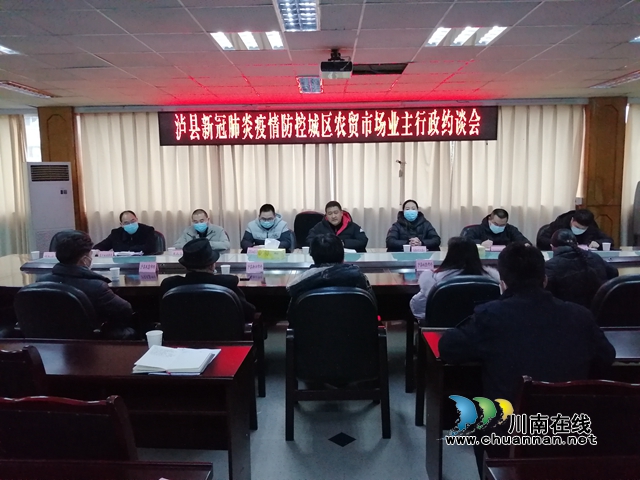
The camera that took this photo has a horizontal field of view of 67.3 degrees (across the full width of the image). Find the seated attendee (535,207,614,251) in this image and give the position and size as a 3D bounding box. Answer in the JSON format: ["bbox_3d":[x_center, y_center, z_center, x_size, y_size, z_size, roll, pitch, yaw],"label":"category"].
[{"bbox_3d":[2.744,0.242,5.316,0.740,1.220,0.800,-1,8,1],"label":"seated attendee"}]

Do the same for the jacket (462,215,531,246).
[{"bbox_3d":[1.899,0.072,5.334,0.700,0.680,0.500,-1,8,1],"label":"jacket"}]

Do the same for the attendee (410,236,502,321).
[{"bbox_3d":[0.911,0.537,3.338,0.580,1.200,0.750,-1,8,1],"label":"attendee"}]

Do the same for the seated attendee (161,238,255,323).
[{"bbox_3d":[-0.738,0.575,3.316,0.600,1.200,0.800,0,8,4],"label":"seated attendee"}]

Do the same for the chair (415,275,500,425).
[{"bbox_3d":[0.920,0.673,3.185,0.625,0.970,0.630,-1,8,1],"label":"chair"}]

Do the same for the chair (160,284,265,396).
[{"bbox_3d":[-0.707,0.697,3.167,0.625,0.970,0.630,-1,8,1],"label":"chair"}]

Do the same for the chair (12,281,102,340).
[{"bbox_3d":[-1.600,0.703,3.208,0.625,0.970,0.630,1,8,12],"label":"chair"}]

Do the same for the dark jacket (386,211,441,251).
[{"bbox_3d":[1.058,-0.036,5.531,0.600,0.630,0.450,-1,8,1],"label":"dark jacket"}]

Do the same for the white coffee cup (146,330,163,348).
[{"bbox_3d":[-0.808,0.487,2.354,0.077,0.082,0.077,-1,8,0],"label":"white coffee cup"}]

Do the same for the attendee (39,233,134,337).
[{"bbox_3d":[-1.462,0.529,3.217,0.589,1.228,0.812,1,8,15],"label":"attendee"}]

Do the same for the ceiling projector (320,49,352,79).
[{"bbox_3d":[0.145,-1.624,4.401,0.289,0.233,0.264,-1,8,1],"label":"ceiling projector"}]

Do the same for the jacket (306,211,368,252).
[{"bbox_3d":[0.182,0.022,5.223,0.650,0.690,0.528,-1,8,1],"label":"jacket"}]

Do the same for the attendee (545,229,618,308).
[{"bbox_3d":[1.846,0.522,3.377,0.550,1.210,0.800,-1,8,-2],"label":"attendee"}]

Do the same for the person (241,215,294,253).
[{"bbox_3d":[-0.552,0.243,5.192,0.568,1.254,0.761,-1,8,1],"label":"person"}]

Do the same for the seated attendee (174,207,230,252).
[{"bbox_3d":[-1.267,0.268,5.207,0.589,1.218,0.761,-1,8,1],"label":"seated attendee"}]

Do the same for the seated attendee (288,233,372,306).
[{"bbox_3d":[0.071,0.527,3.202,0.558,1.198,0.812,-1,8,1],"label":"seated attendee"}]

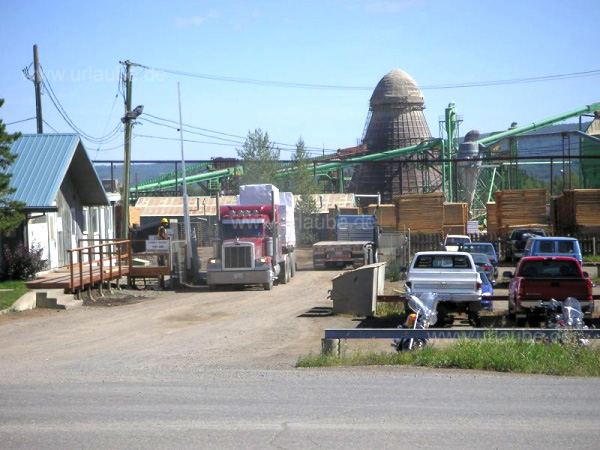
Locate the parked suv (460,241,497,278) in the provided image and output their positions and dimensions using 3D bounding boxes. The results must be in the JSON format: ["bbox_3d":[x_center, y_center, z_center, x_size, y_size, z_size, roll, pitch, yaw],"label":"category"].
[{"bbox_3d":[7.980,1.530,86.500,1.780,1.660,4.400,0,1,4],"label":"parked suv"}]

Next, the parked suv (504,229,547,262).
[{"bbox_3d":[12.400,1.160,105.700,1.950,1.870,4.900,0,1,3],"label":"parked suv"}]

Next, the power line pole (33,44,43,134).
[{"bbox_3d":[-10.782,-2.555,80.000,0.320,9.860,0.320,-2,0,0],"label":"power line pole"}]

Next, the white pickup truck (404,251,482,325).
[{"bbox_3d":[4.088,1.770,54.900,2.000,2.000,5.300,0,1,3],"label":"white pickup truck"}]

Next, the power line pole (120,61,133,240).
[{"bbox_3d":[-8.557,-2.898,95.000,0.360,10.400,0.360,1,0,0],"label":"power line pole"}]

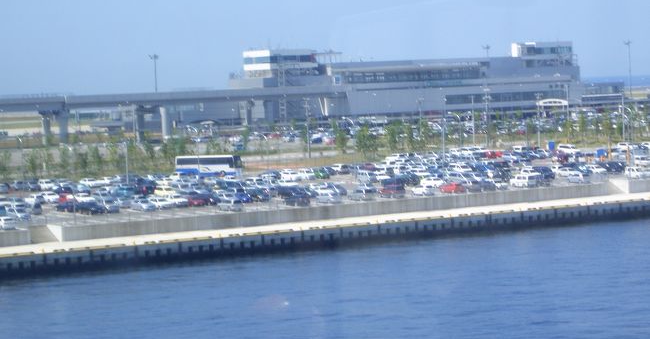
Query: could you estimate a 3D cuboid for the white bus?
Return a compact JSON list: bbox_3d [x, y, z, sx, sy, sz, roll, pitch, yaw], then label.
[{"bbox_3d":[-19.950,-0.480,328.410,11.700,3.500,2.500,-1,3,20],"label":"white bus"}]

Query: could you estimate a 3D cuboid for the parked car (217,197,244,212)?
[{"bbox_3d":[-11.784,4.464,237.853,1.620,1.520,3.650,-4,3,-33],"label":"parked car"}]

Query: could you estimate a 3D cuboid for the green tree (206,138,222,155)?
[{"bbox_3d":[-24.696,-4.977,428.442,3.130,3.920,3.130,-2,3,0],"label":"green tree"}]

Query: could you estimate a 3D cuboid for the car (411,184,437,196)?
[{"bbox_3d":[13.290,2.730,258.550,1.690,1.480,4.200,-3,3,-28],"label":"car"}]

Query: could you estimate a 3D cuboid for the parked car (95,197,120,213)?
[{"bbox_3d":[-27.760,4.650,244.250,1.690,1.500,4.400,-3,3,-28],"label":"parked car"}]

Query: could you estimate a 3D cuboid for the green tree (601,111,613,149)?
[{"bbox_3d":[57.073,-8.044,387.606,2.430,7.390,2.430,-2,3,0],"label":"green tree"}]

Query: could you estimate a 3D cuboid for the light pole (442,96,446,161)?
[{"bbox_3d":[22.240,-7.420,355.920,0.800,12.200,0.600,-2,3,0],"label":"light pole"}]

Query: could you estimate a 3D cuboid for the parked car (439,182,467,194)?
[{"bbox_3d":[17.400,2.500,260.960,1.690,1.450,4.300,-3,3,-28],"label":"parked car"}]

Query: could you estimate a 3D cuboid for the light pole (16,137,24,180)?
[{"bbox_3d":[-54.164,-1.906,340.549,1.100,7.920,0.500,-2,3,0],"label":"light pole"}]

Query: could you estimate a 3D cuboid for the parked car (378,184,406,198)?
[{"bbox_3d":[9.050,2.840,255.960,1.720,1.750,4.400,-3,3,-28],"label":"parked car"}]

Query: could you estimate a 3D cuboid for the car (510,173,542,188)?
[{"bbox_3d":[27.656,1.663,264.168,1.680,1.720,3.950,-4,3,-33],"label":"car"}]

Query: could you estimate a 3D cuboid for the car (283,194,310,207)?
[{"bbox_3d":[-3.570,3.850,245.310,1.690,1.500,4.300,-3,3,-28],"label":"car"}]

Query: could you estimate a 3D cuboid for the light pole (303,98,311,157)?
[{"bbox_3d":[-3.760,-8.440,394.390,1.100,12.300,0.700,-2,3,0],"label":"light pole"}]

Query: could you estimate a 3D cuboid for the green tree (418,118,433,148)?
[{"bbox_3d":[22.660,-8.190,431.880,3.100,6.700,3.100,-2,3,0],"label":"green tree"}]

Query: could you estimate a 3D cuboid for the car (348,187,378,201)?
[{"bbox_3d":[5.029,3.270,250.581,1.720,1.470,4.200,-4,3,-33],"label":"car"}]

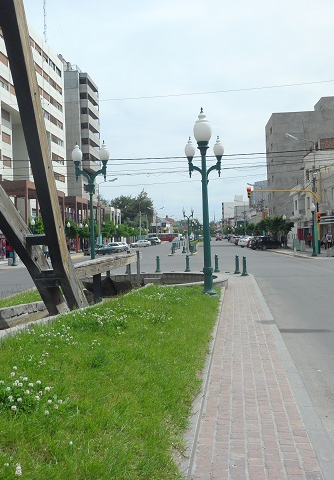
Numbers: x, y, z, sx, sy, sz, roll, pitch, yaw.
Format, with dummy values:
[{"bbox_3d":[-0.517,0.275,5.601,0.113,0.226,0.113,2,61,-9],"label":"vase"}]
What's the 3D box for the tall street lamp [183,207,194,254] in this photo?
[{"bbox_3d":[2.391,-1.113,55.488,1.200,4.950,0.370,-2,0,6],"label":"tall street lamp"}]

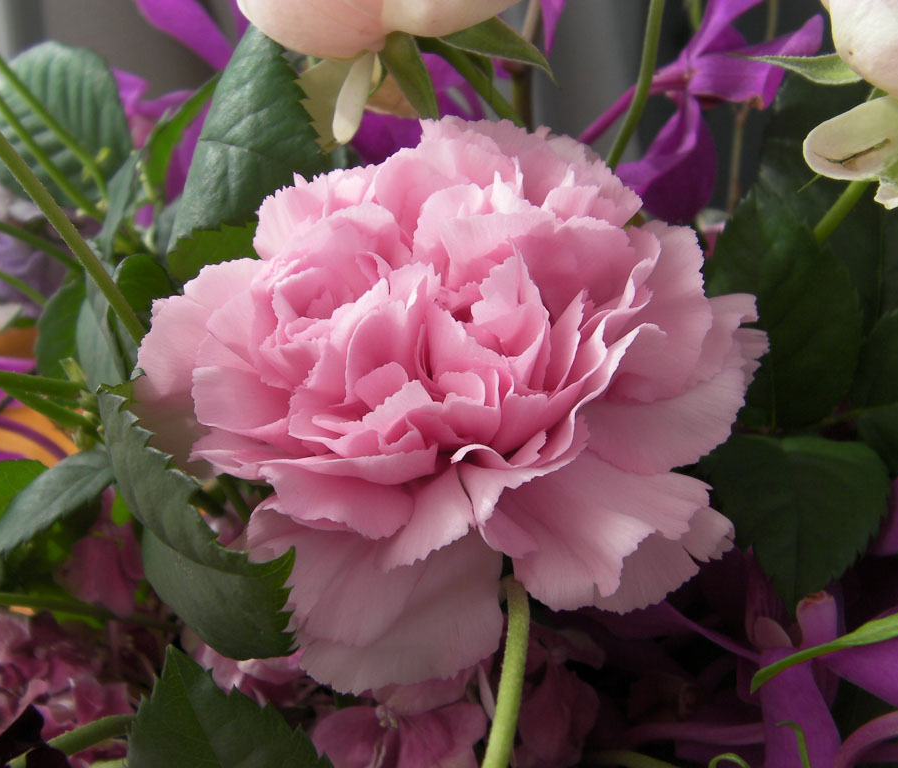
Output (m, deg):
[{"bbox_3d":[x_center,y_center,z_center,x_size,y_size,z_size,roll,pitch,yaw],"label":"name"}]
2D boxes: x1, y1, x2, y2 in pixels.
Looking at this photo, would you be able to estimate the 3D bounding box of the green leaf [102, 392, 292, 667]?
[{"bbox_3d":[-0.039,0.022,0.177,0.021,0.047,0.015,-36,-1,-7],"label":"green leaf"}]

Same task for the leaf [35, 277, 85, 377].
[{"bbox_3d":[-0.076,-0.011,0.220,0.010,0.020,0.007,6,1,-10],"label":"leaf"}]

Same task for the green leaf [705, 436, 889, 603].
[{"bbox_3d":[0.064,0.025,0.207,0.033,0.034,0.010,-4,-29,16],"label":"green leaf"}]

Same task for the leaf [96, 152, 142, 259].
[{"bbox_3d":[-0.065,-0.035,0.220,0.006,0.021,0.008,19,3,7],"label":"leaf"}]

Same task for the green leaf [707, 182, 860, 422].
[{"bbox_3d":[0.064,-0.014,0.215,0.029,0.045,0.010,-5,-6,19],"label":"green leaf"}]

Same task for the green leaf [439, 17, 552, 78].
[{"bbox_3d":[0.007,-0.056,0.187,0.020,0.008,0.006,24,2,-2],"label":"green leaf"}]

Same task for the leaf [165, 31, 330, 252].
[{"bbox_3d":[-0.035,-0.043,0.197,0.024,0.040,0.012,19,1,-6],"label":"leaf"}]

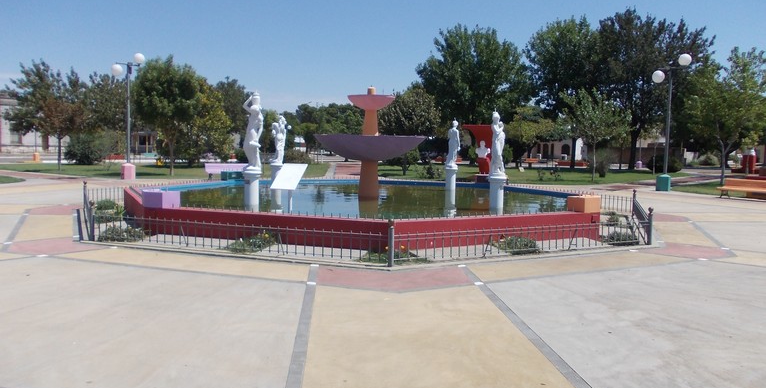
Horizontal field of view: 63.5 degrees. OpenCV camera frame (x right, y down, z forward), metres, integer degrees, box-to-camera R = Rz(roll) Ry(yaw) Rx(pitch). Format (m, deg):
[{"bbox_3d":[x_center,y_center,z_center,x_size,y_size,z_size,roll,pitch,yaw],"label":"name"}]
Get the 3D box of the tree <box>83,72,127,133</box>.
[{"bbox_3d":[-19.570,-5.440,43.840,3.560,6.384,3.560,1,4,0],"label":"tree"}]

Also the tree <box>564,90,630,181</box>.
[{"bbox_3d":[10.195,-2.766,29.442,2.915,4.355,2.915,1,5,0],"label":"tree"}]

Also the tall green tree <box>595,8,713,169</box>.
[{"bbox_3d":[21.129,-8.149,48.302,8.528,12.516,8.343,1,5,0],"label":"tall green tree"}]

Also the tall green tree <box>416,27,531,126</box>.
[{"bbox_3d":[7.502,-8.272,51.933,9.480,11.825,9.142,1,4,0],"label":"tall green tree"}]

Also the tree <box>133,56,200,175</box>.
[{"bbox_3d":[-9.649,-3.485,27.799,3.116,5.387,3.026,1,4,0],"label":"tree"}]

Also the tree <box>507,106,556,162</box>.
[{"bbox_3d":[11.785,-4.576,49.196,3.967,4.863,3.967,1,5,0],"label":"tree"}]

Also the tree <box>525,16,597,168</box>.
[{"bbox_3d":[14.787,-8.352,51.033,6.492,12.459,6.325,1,4,0],"label":"tree"}]

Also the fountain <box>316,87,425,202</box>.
[{"bbox_3d":[-0.253,-1.103,14.213,2.509,2.653,2.509,1,4,0],"label":"fountain"}]

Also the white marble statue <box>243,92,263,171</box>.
[{"bbox_3d":[-2.427,-1.158,11.519,0.380,1.459,0.400,2,5,12],"label":"white marble statue"}]

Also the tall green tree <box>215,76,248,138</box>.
[{"bbox_3d":[-11.093,-5.366,45.054,3.201,6.145,3.201,1,5,0],"label":"tall green tree"}]

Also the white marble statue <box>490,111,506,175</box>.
[{"bbox_3d":[2.245,-0.969,12.037,0.332,1.259,0.322,5,6,42],"label":"white marble statue"}]

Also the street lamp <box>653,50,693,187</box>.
[{"bbox_3d":[11.092,-2.727,23.737,1.450,5.231,0.520,1,5,0],"label":"street lamp"}]

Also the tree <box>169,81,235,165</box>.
[{"bbox_3d":[-10.943,-4.158,36.937,4.050,5.046,3.967,1,5,0],"label":"tree"}]

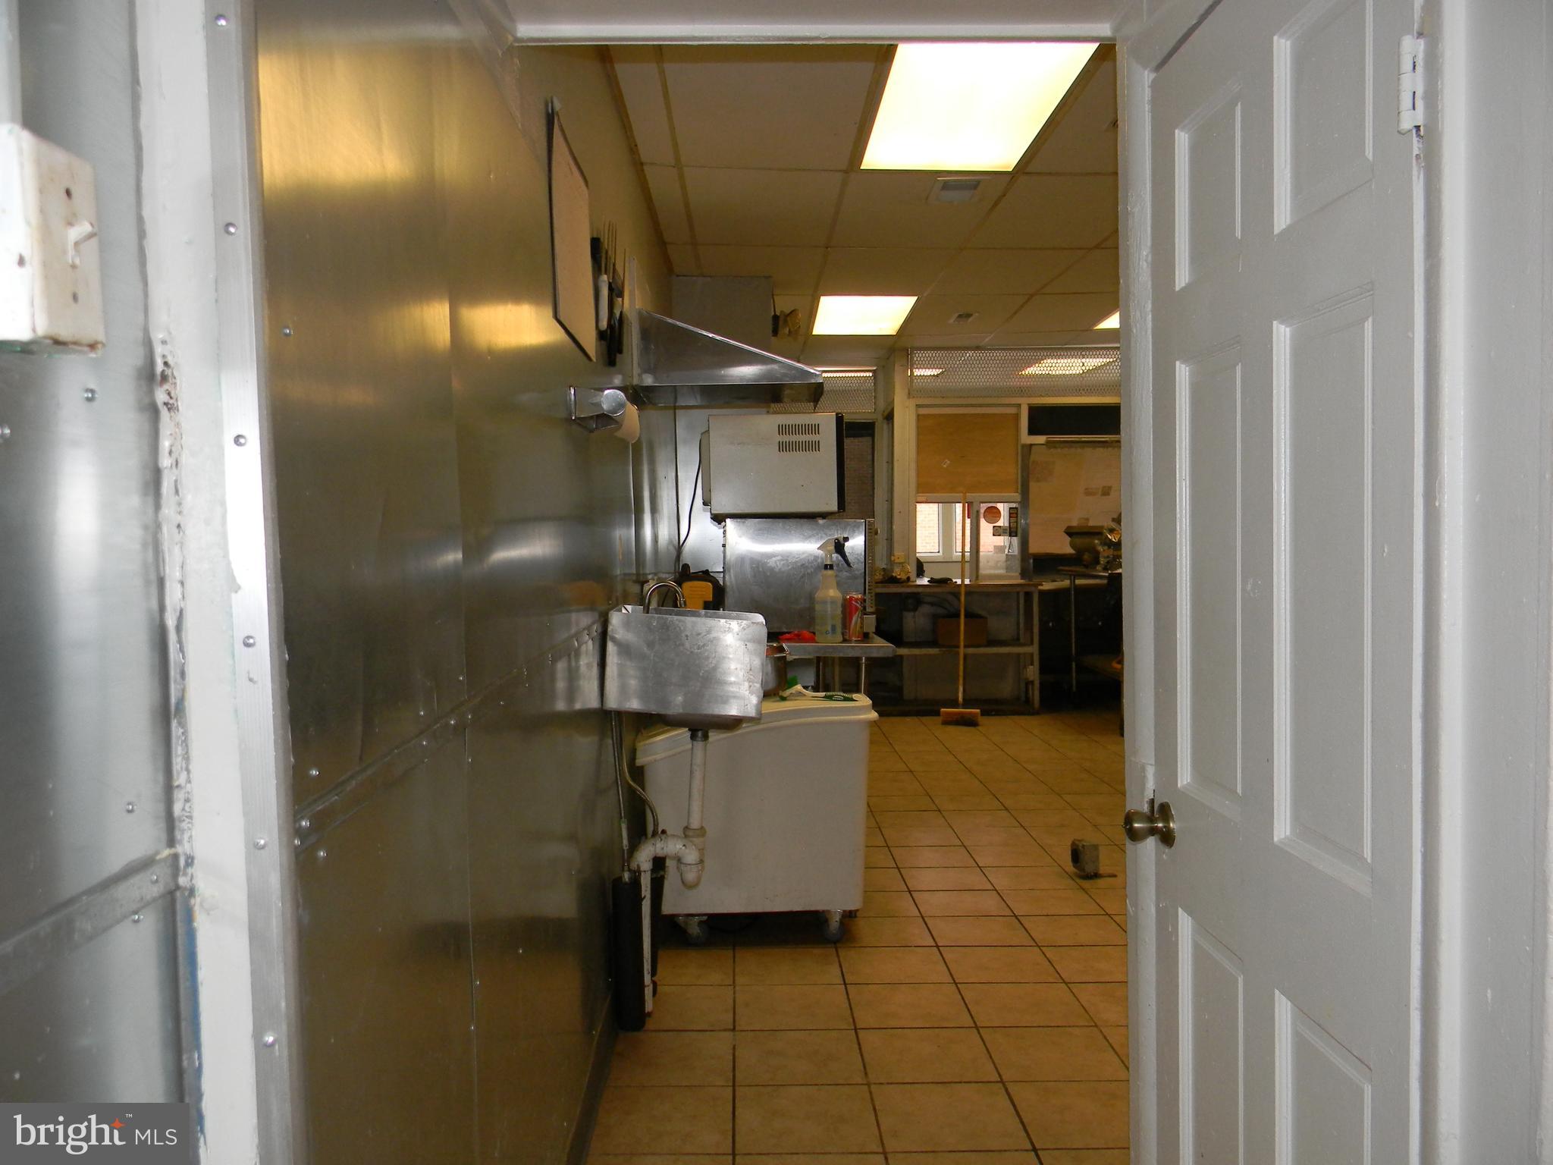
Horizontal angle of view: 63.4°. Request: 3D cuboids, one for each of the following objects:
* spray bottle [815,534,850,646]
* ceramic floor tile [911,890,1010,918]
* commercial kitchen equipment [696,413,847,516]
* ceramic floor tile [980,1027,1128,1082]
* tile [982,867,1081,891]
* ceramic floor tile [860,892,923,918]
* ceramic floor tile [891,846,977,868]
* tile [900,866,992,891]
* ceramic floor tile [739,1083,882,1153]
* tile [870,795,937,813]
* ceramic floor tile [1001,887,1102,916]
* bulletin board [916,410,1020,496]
[{"bbox_3d":[0.182,0.024,4.080,0.120,0.340,0.088,0,2,-2],"label":"spray bottle"},{"bbox_3d":[0.638,1.107,4.326,0.305,0.010,0.305,0,2,-2],"label":"ceramic floor tile"},{"bbox_3d":[-0.023,-0.438,4.846,0.530,0.380,0.560,0,2,-1],"label":"commercial kitchen equipment"},{"bbox_3d":[0.666,1.140,3.030,0.302,0.010,0.302,0,2,-2],"label":"ceramic floor tile"},{"bbox_3d":[0.925,1.087,4.599,0.304,0.010,0.304,0,2,-2],"label":"tile"},{"bbox_3d":[0.326,1.107,4.316,0.305,0.010,0.305,0,2,-2],"label":"ceramic floor tile"},{"bbox_3d":[0.603,1.056,4.834,0.302,0.010,0.302,0,2,-2],"label":"ceramic floor tile"},{"bbox_3d":[0.618,1.087,4.580,0.304,0.010,0.304,0,2,-2],"label":"tile"},{"bbox_3d":[0.064,1.164,2.721,0.304,0.010,0.304,0,2,-2],"label":"ceramic floor tile"},{"bbox_3d":[0.574,1.020,5.754,0.302,0.010,0.302,0,2,-2],"label":"tile"},{"bbox_3d":[0.939,1.100,4.299,0.304,0.010,0.304,0,2,-2],"label":"ceramic floor tile"},{"bbox_3d":[1.381,-0.931,9.050,0.750,0.610,0.030,0,2,-2],"label":"bulletin board"}]

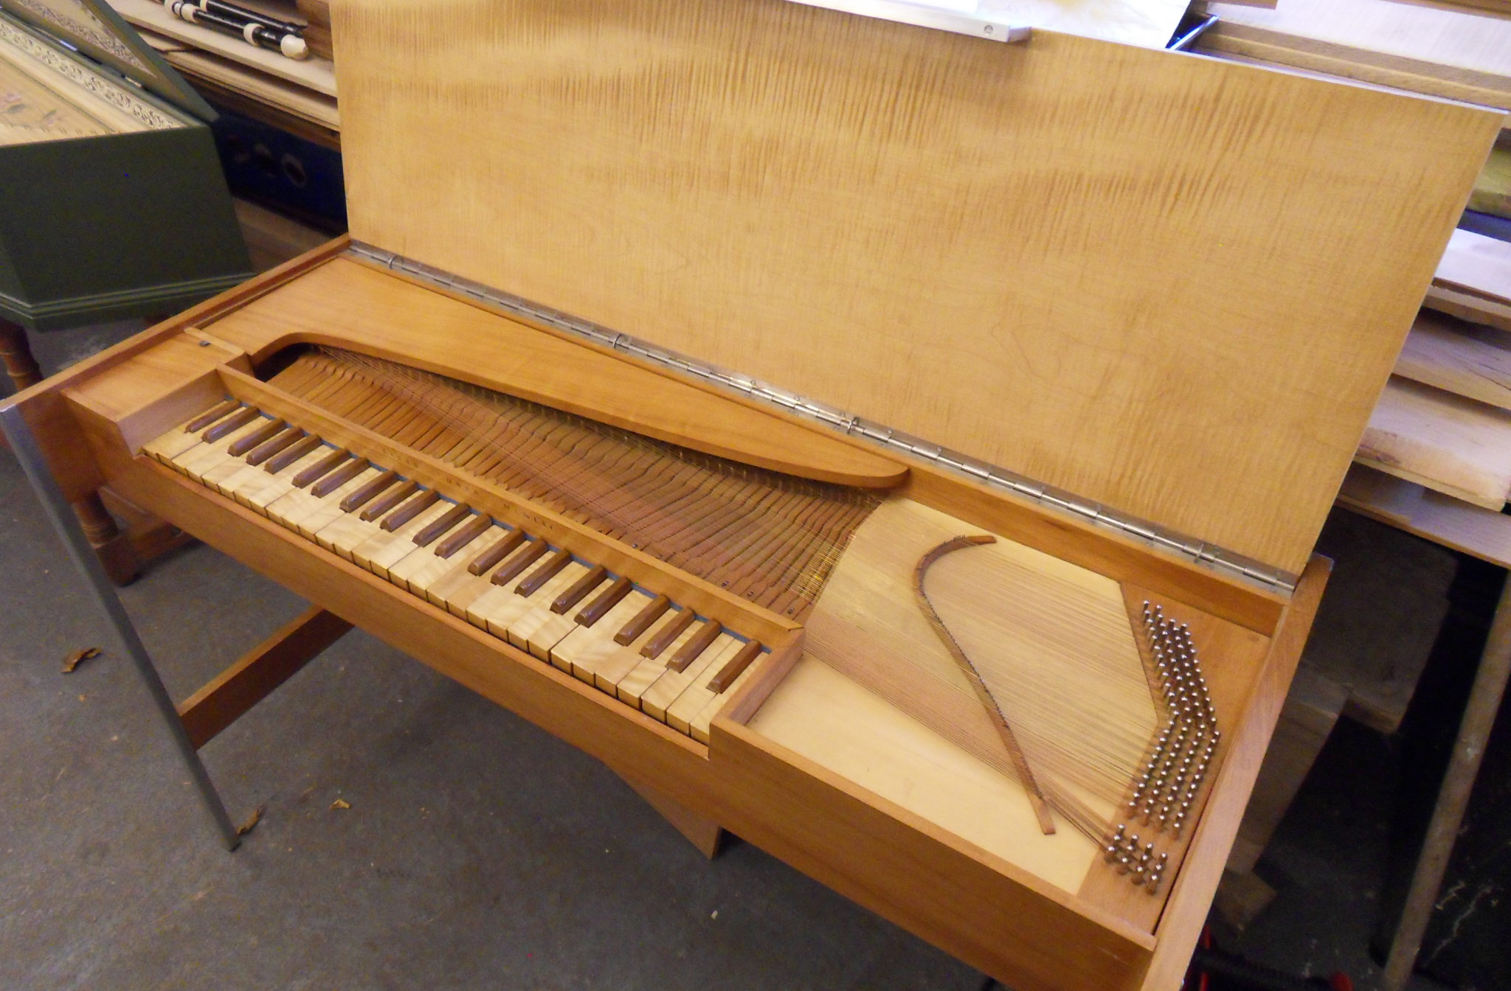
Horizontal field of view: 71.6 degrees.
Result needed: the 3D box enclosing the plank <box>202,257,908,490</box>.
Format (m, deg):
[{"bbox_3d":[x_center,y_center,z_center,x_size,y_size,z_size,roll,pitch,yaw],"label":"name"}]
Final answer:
[{"bbox_3d":[-0.233,-0.098,1.034,0.763,0.015,0.196,22,45,26],"label":"plank"}]

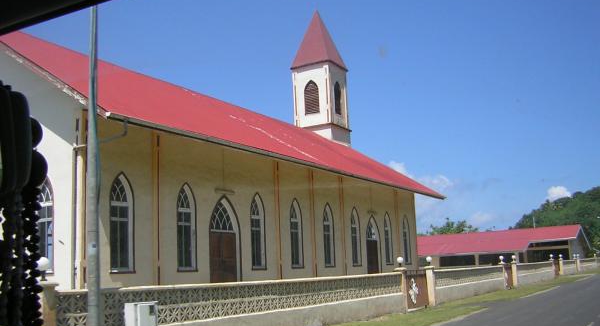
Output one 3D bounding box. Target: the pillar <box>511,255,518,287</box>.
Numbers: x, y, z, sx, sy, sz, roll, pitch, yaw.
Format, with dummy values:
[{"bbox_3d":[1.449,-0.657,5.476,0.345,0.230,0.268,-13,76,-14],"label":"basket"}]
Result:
[{"bbox_3d":[10.323,5.210,29.960,0.280,1.500,0.280,-8,-11,30],"label":"pillar"}]

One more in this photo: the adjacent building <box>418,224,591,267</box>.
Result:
[{"bbox_3d":[23.577,10.813,75.815,20.000,5.084,14.960,-8,-11,30],"label":"adjacent building"}]

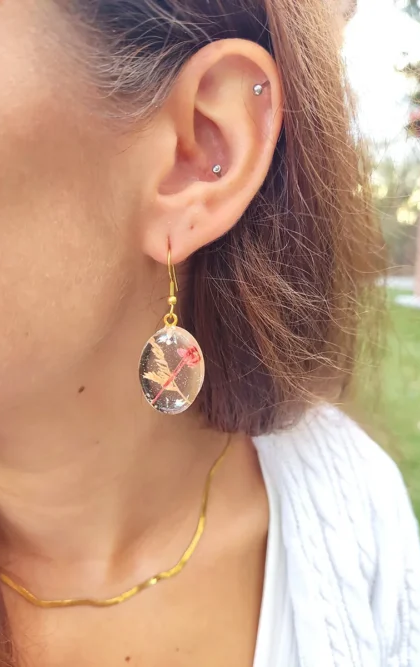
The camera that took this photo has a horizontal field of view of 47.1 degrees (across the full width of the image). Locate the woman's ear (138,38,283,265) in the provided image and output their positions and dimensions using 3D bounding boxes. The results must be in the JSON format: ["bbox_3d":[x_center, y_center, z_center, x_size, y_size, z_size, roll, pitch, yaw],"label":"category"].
[{"bbox_3d":[0.002,-0.049,0.133,0.034,0.061,0.021,19,14,8],"label":"woman's ear"}]

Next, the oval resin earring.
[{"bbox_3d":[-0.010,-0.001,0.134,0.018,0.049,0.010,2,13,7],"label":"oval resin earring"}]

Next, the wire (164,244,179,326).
[{"bbox_3d":[-0.010,-0.014,0.132,0.004,0.023,0.010,2,13,7],"label":"wire"}]

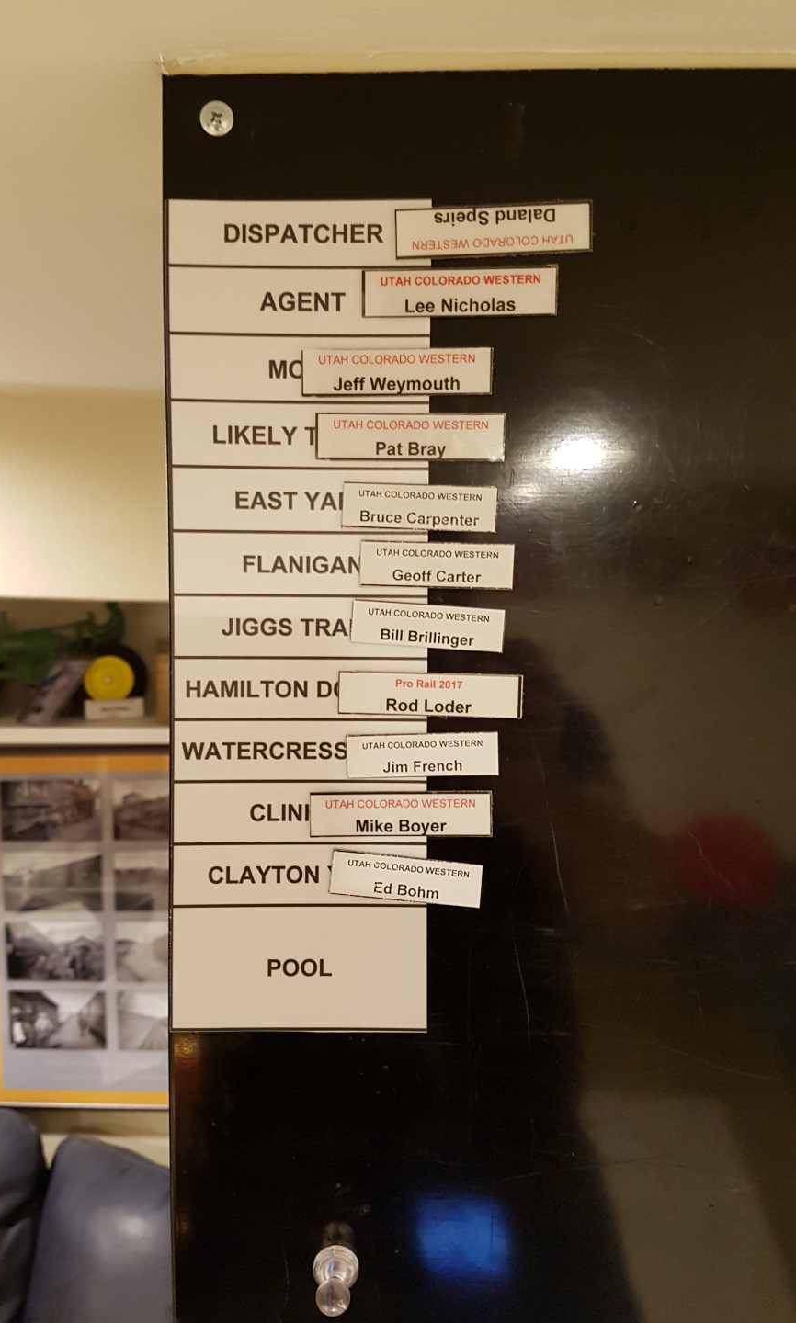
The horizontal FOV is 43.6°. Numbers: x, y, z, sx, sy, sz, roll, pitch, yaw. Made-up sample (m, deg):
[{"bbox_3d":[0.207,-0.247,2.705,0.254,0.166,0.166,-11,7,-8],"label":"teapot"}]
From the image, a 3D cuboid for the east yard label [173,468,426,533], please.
[{"bbox_3d":[-0.032,-0.053,0.327,0.084,0.021,0.001,0,3,0],"label":"east yard label"}]

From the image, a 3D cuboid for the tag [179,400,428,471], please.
[{"bbox_3d":[-0.032,-0.073,0.320,0.081,0.020,0.002,0,3,0],"label":"tag"}]

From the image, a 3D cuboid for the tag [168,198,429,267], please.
[{"bbox_3d":[-0.032,-0.136,0.317,0.081,0.020,0.002,0,3,0],"label":"tag"}]

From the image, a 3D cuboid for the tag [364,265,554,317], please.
[{"bbox_3d":[0.020,-0.118,0.317,0.060,0.015,0.003,-1,3,0],"label":"tag"}]

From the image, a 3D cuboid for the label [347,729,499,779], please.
[{"bbox_3d":[0.008,0.031,0.332,0.051,0.015,0.001,-1,3,0],"label":"label"}]

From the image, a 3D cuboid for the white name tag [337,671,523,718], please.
[{"bbox_3d":[0.011,0.011,0.324,0.059,0.014,0.003,1,3,0],"label":"white name tag"}]

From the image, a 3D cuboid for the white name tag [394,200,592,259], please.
[{"bbox_3d":[0.031,-0.137,0.316,0.060,0.015,0.003,-2,3,0],"label":"white name tag"}]

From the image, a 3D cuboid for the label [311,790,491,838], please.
[{"bbox_3d":[0.001,0.051,0.333,0.061,0.015,0.001,0,3,0],"label":"label"}]

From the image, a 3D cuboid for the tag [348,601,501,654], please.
[{"bbox_3d":[0.010,-0.012,0.329,0.051,0.014,0.001,4,3,0],"label":"tag"}]

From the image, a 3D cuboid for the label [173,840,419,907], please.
[{"bbox_3d":[-0.033,0.072,0.335,0.085,0.021,0.001,0,3,0],"label":"label"}]

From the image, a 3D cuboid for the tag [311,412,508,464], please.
[{"bbox_3d":[0.004,-0.073,0.326,0.062,0.015,0.001,0,3,0],"label":"tag"}]

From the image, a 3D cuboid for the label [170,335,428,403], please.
[{"bbox_3d":[-0.031,-0.094,0.319,0.081,0.020,0.002,0,3,0],"label":"label"}]

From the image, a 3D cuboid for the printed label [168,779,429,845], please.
[{"bbox_3d":[-0.033,0.051,0.334,0.085,0.021,0.001,0,3,0],"label":"printed label"}]

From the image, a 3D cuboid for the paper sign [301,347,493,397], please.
[{"bbox_3d":[0.000,-0.094,0.324,0.062,0.015,0.001,-1,3,0],"label":"paper sign"}]

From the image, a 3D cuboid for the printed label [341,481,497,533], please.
[{"bbox_3d":[0.007,-0.050,0.321,0.049,0.014,0.003,2,3,0],"label":"printed label"}]

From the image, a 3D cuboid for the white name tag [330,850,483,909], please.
[{"bbox_3d":[0.003,0.072,0.327,0.049,0.014,0.003,6,3,0],"label":"white name tag"}]

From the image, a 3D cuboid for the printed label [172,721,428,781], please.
[{"bbox_3d":[-0.032,0.030,0.332,0.085,0.021,0.001,0,3,0],"label":"printed label"}]

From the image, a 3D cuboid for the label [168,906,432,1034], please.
[{"bbox_3d":[-0.033,0.104,0.337,0.086,0.043,0.001,0,3,0],"label":"label"}]

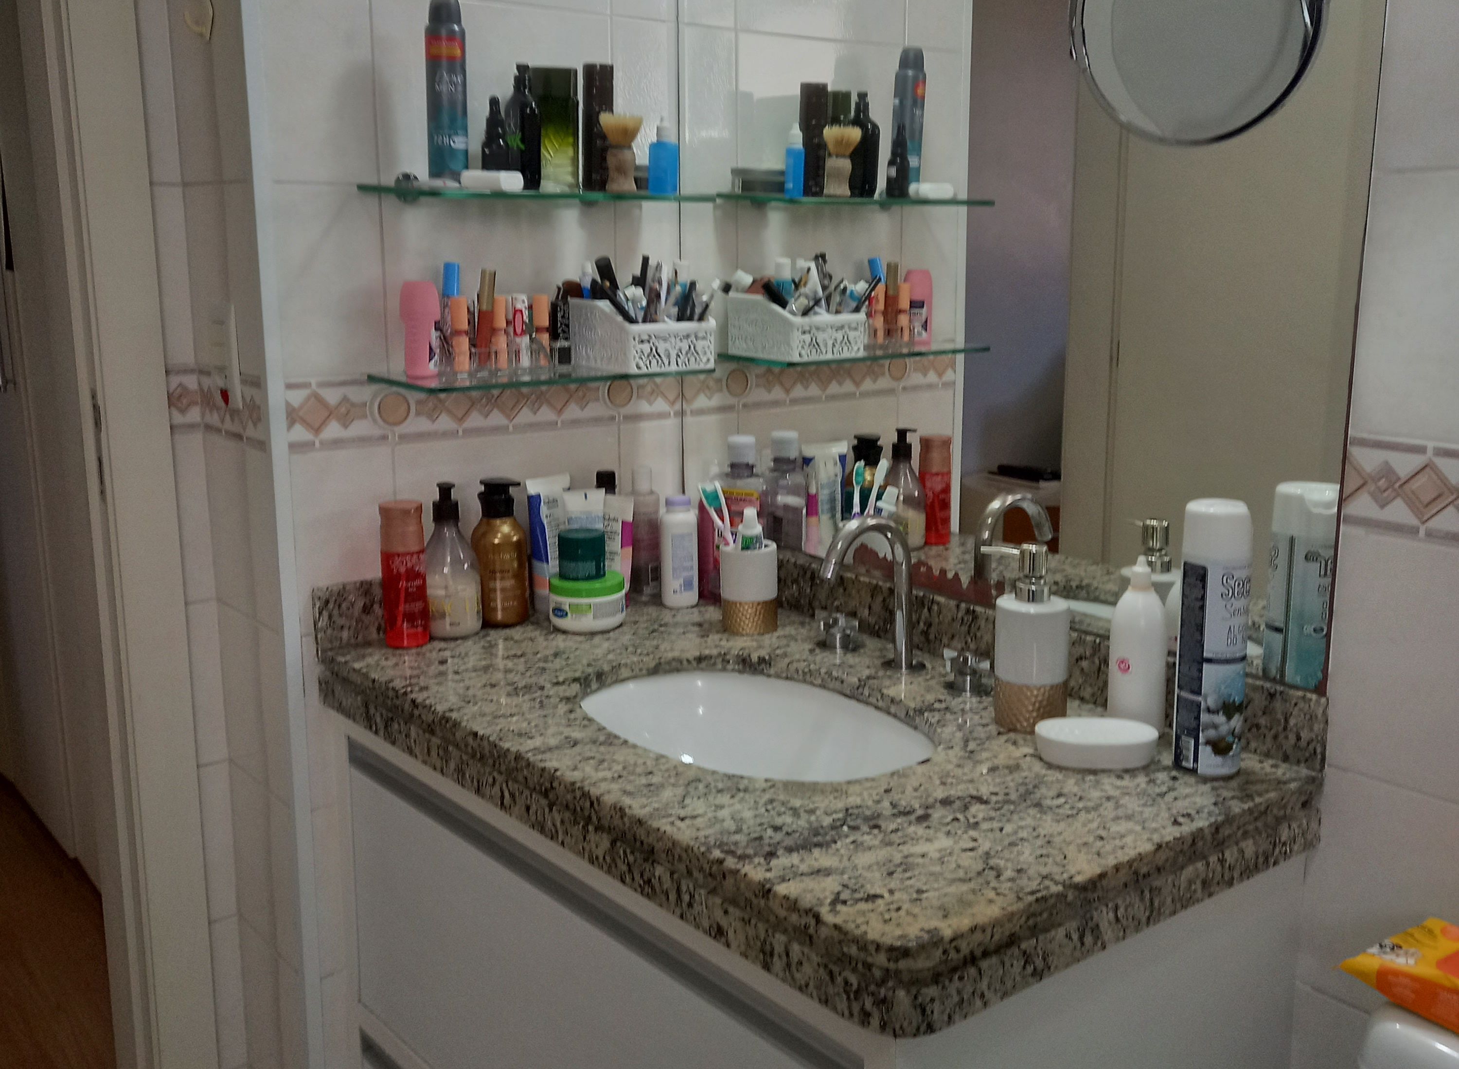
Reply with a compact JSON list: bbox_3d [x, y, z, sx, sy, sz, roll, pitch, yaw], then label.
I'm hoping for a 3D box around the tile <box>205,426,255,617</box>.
[{"bbox_3d":[-0.567,-0.013,1.609,0.010,0.204,0.131,-9,14,-38],"label":"tile"}]

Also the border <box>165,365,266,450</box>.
[{"bbox_3d":[-0.565,-0.141,1.546,0.042,0.074,0.202,-9,14,-38],"label":"border"}]

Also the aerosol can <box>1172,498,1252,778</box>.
[{"bbox_3d":[0.402,0.084,1.167,0.053,0.226,0.053,0,12,0],"label":"aerosol can"}]

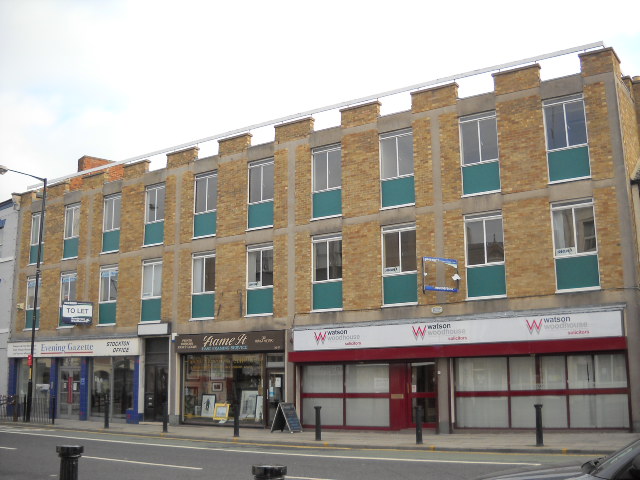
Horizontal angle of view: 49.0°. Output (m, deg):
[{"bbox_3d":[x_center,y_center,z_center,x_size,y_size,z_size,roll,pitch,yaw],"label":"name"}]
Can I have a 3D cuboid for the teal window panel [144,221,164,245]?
[{"bbox_3d":[-6.494,-0.254,27.582,1.134,0.814,0.060,-8,-14,33],"label":"teal window panel"}]

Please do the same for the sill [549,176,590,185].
[{"bbox_3d":[7.011,-1.679,19.702,1.259,0.065,0.140,-8,-14,32],"label":"sill"}]

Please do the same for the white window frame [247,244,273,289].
[{"bbox_3d":[-2.161,0.982,25.501,1.220,1.671,0.080,-8,-14,32],"label":"white window frame"}]

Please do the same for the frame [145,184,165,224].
[{"bbox_3d":[-6.224,-1.359,26.656,1.110,1.470,0.100,-8,-14,32],"label":"frame"}]

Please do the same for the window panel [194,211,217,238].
[{"bbox_3d":[-4.060,-0.538,25.002,1.070,0.820,0.060,-8,-14,32],"label":"window panel"}]

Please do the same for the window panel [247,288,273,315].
[{"bbox_3d":[-2.063,2.128,24.196,1.130,0.880,0.060,-8,-14,33],"label":"window panel"}]

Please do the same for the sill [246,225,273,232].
[{"bbox_3d":[-2.198,-0.440,25.729,1.259,0.065,0.140,-8,-14,32],"label":"sill"}]

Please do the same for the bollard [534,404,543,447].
[{"bbox_3d":[4.844,4.104,15.528,0.180,0.940,0.180,-8,-14,33],"label":"bollard"}]

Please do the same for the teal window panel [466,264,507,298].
[{"bbox_3d":[4.712,1.172,19.849,1.130,0.880,0.060,-8,-14,33],"label":"teal window panel"}]

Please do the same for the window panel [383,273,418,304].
[{"bbox_3d":[2.440,1.479,21.104,1.134,0.830,0.060,-8,-14,33],"label":"window panel"}]

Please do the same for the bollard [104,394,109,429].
[{"bbox_3d":[-7.106,5.723,23.407,0.160,1.000,0.160,-8,-14,33],"label":"bollard"}]

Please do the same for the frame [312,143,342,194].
[{"bbox_3d":[0.241,-2.391,23.381,1.168,1.540,0.100,-8,-14,33],"label":"frame"}]

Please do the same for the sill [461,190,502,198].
[{"bbox_3d":[4.457,-1.268,19.372,1.160,0.080,0.150,-8,-14,32],"label":"sill"}]

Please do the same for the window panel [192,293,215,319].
[{"bbox_3d":[-4.035,2.299,24.414,1.070,0.820,0.060,-8,-14,32],"label":"window panel"}]

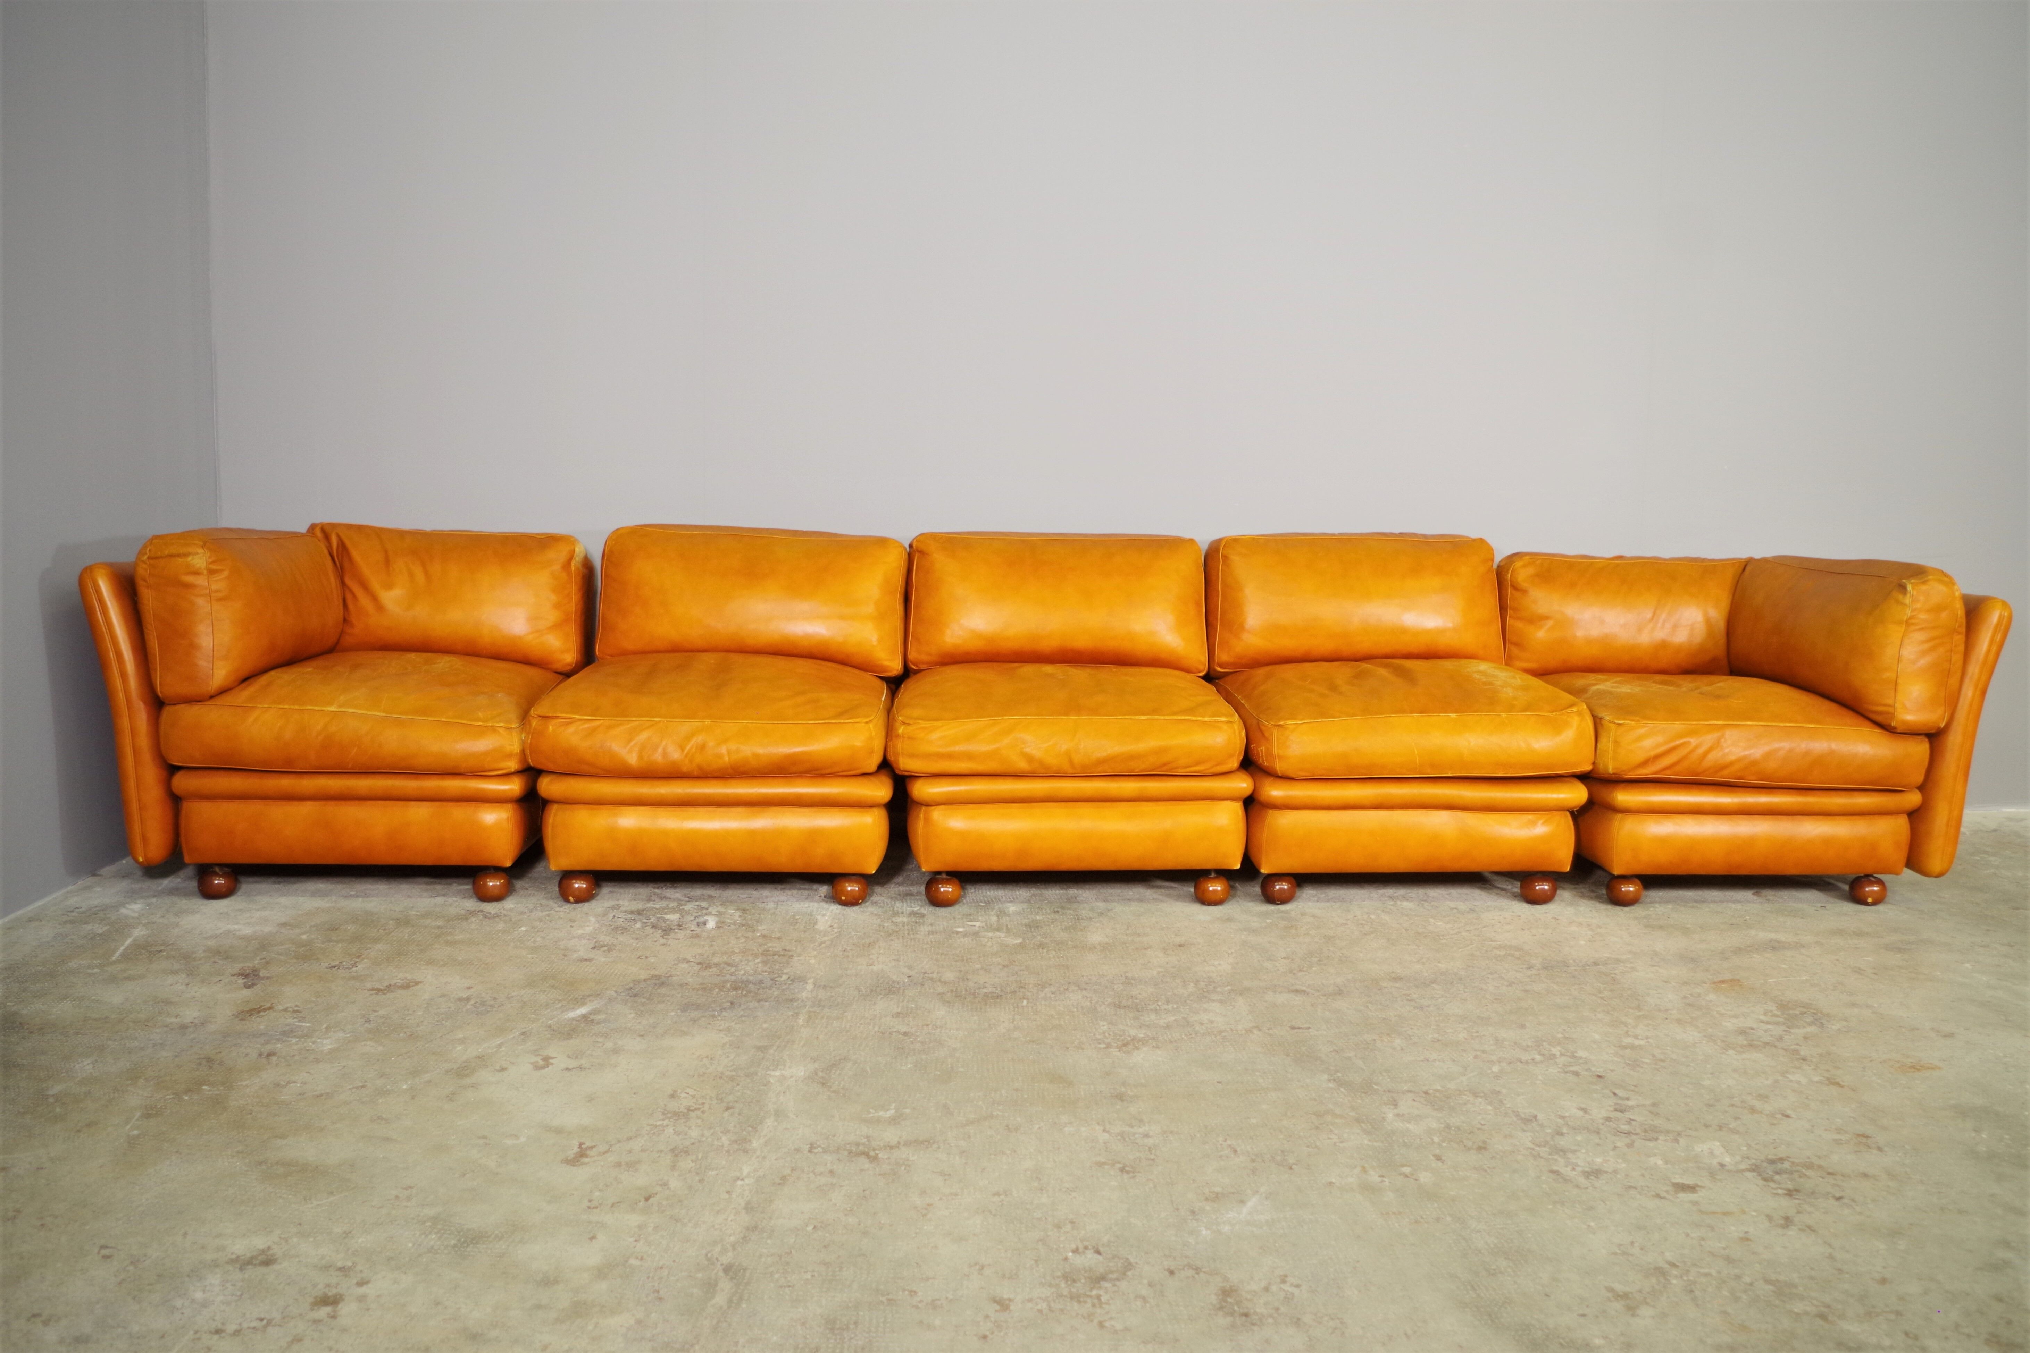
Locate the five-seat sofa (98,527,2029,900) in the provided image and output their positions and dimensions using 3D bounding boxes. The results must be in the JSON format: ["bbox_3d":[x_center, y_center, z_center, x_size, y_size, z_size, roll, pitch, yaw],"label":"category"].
[{"bbox_3d":[0.123,0.053,3.557,3.968,0.768,0.944,1,6,-5],"label":"five-seat sofa"}]

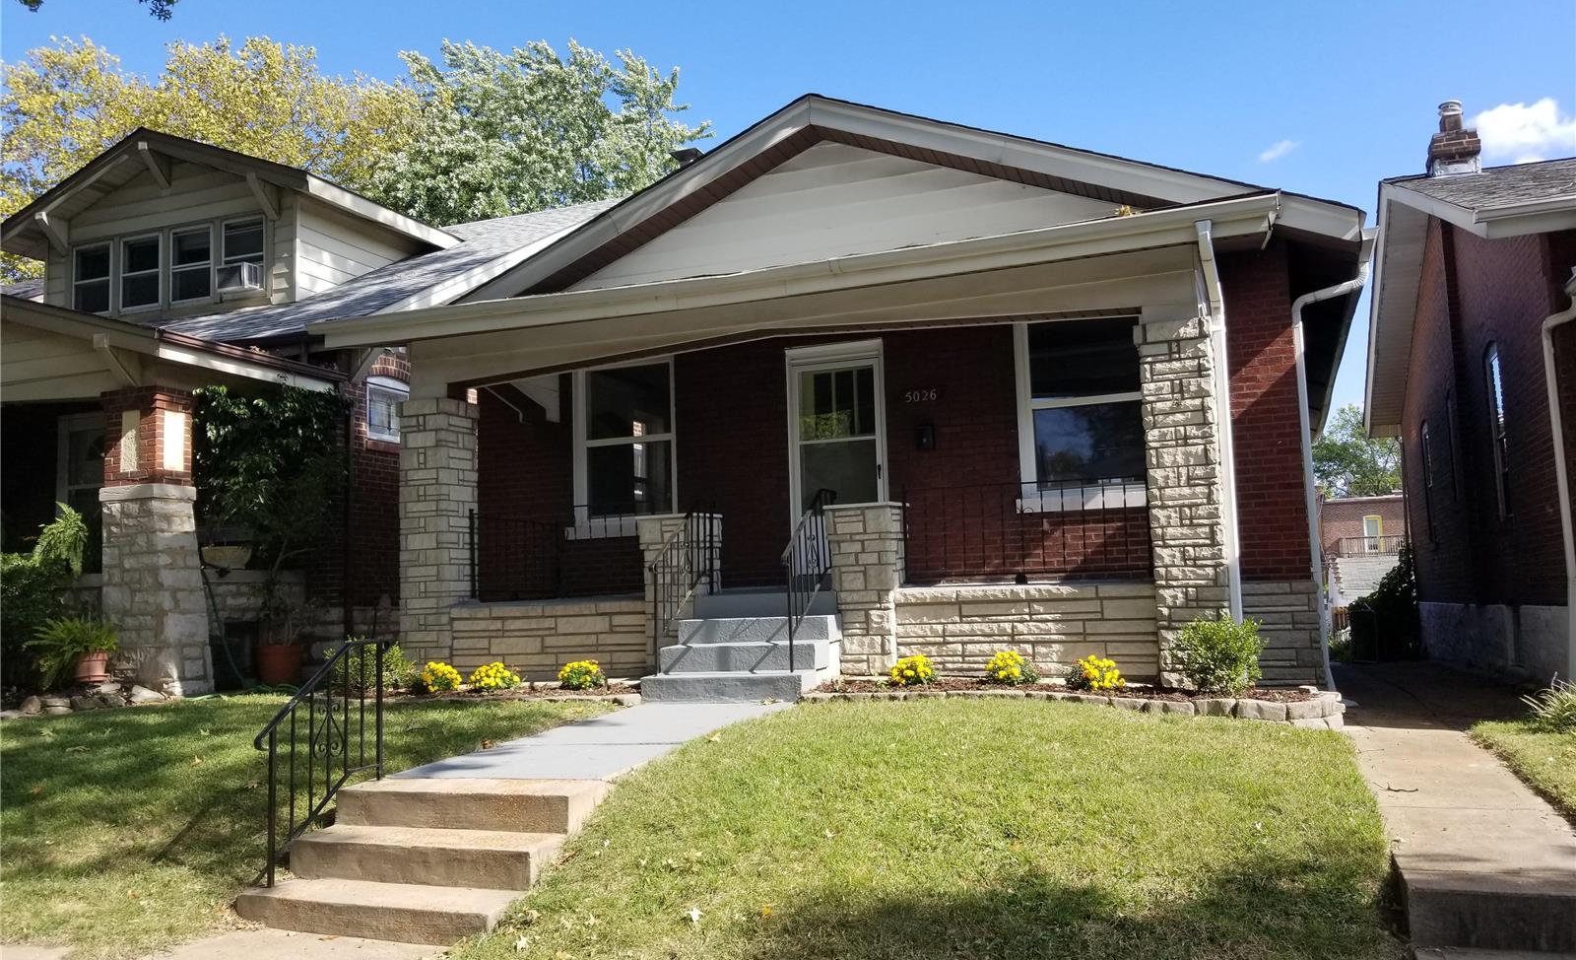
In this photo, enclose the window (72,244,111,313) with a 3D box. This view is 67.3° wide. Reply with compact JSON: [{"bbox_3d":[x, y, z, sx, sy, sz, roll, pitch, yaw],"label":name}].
[{"bbox_3d":[-9.895,-2.823,16.881,0.790,1.050,0.100,-4,-7,21],"label":"window"}]

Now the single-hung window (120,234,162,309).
[{"bbox_3d":[-9.000,-2.865,16.537,0.790,1.050,0.100,-4,-7,21],"label":"single-hung window"}]

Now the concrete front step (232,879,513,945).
[{"bbox_3d":[-1.710,1.814,5.010,1.290,0.143,0.330,-4,-7,21],"label":"concrete front step"}]

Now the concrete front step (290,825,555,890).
[{"bbox_3d":[-1.605,1.677,5.311,1.285,0.169,0.340,-4,-7,21],"label":"concrete front step"}]

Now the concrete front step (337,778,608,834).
[{"bbox_3d":[-1.493,1.538,5.637,1.285,0.167,0.380,-4,-7,21],"label":"concrete front step"}]

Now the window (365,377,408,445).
[{"bbox_3d":[-4.642,-0.801,13.707,0.100,0.745,0.770,-4,-6,20],"label":"window"}]

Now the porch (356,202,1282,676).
[{"bbox_3d":[-0.001,0.053,10.396,8.150,3.320,2.350,-4,-7,21],"label":"porch"}]

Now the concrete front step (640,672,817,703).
[{"bbox_3d":[-0.429,1.506,8.562,1.255,0.177,0.310,-4,-7,21],"label":"concrete front step"}]

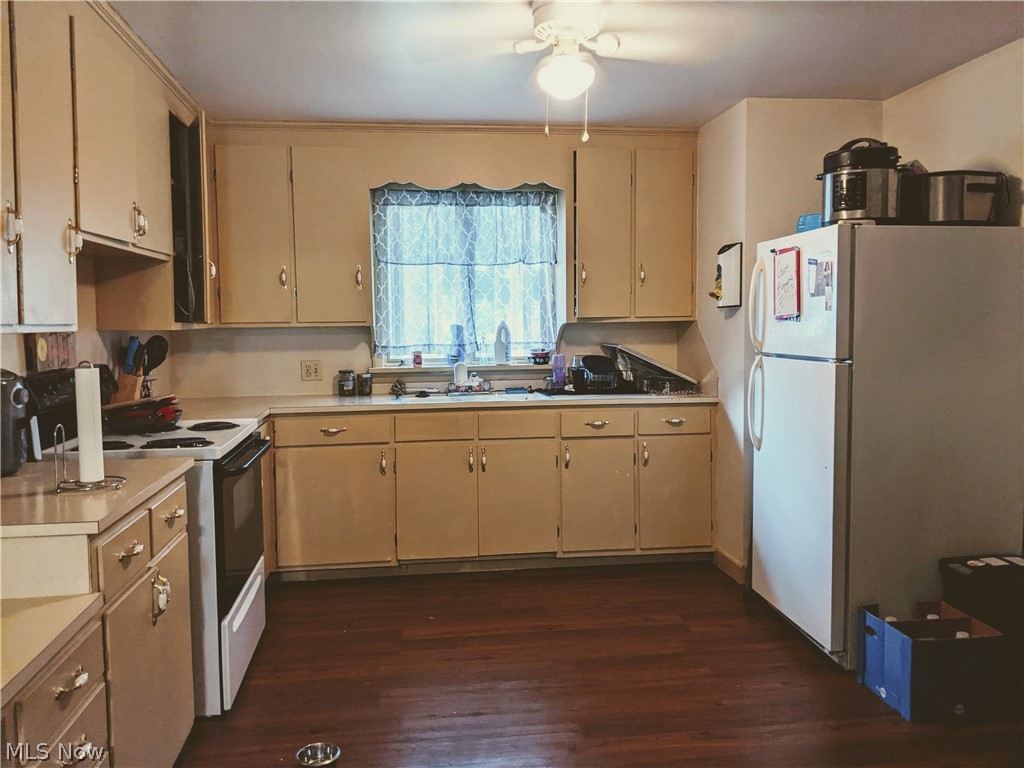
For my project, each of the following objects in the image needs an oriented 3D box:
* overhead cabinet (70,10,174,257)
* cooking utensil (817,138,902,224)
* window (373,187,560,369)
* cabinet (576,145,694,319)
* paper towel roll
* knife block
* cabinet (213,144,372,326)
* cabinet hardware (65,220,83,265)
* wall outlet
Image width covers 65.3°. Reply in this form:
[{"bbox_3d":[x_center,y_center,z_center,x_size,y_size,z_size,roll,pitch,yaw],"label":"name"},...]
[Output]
[{"bbox_3d":[-1.537,-0.807,2.873,0.327,0.665,0.987,-1,4,-8],"label":"overhead cabinet"},{"bbox_3d":[1.322,-0.751,3.025,0.335,0.335,0.300,3,5,40],"label":"cooking utensil"},{"bbox_3d":[-0.262,-0.633,4.560,1.065,0.963,0.070,-1,4,-8],"label":"window"},{"bbox_3d":[0.663,-0.835,4.576,0.714,0.958,0.332,-1,4,-8],"label":"cabinet"},{"bbox_3d":[-1.100,0.107,2.082,0.062,0.287,0.062,-1,4,-8],"label":"paper towel roll"},{"bbox_3d":[-1.684,0.061,3.493,0.150,0.220,0.100,-1,4,-8],"label":"knife block"},{"bbox_3d":[-1.160,-0.778,4.316,0.821,0.938,0.332,-1,4,-8],"label":"cabinet"},{"bbox_3d":[-1.286,-0.420,2.355,0.034,0.128,0.020,-1,4,-8],"label":"cabinet hardware"},{"bbox_3d":[-1.134,-0.075,4.525,0.116,0.115,0.010,-1,4,-8],"label":"wall outlet"}]

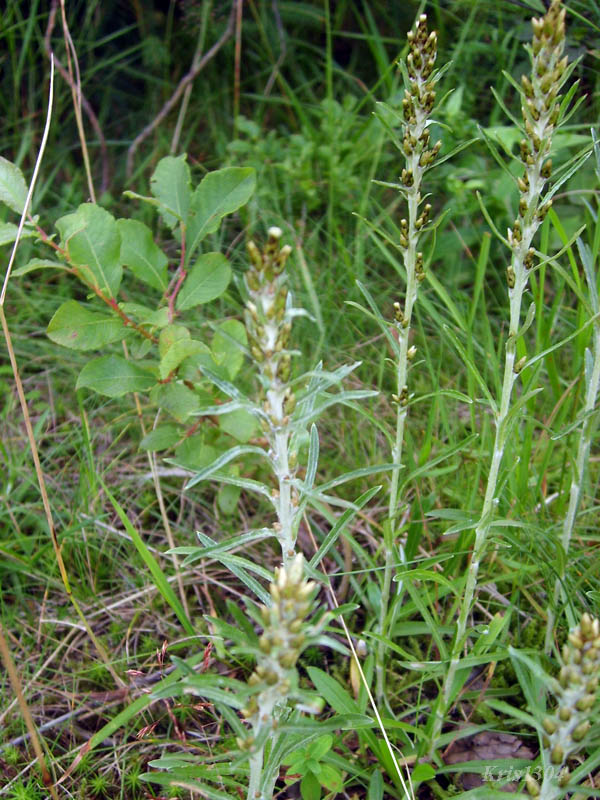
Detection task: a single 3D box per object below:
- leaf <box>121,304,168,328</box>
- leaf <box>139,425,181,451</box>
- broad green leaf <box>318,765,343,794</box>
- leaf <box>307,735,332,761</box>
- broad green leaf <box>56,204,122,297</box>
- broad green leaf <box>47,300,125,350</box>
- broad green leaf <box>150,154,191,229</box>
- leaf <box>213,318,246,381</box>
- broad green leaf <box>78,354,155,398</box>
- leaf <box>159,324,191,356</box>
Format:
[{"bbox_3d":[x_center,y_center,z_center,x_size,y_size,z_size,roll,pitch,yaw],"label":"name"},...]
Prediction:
[{"bbox_3d":[-0.091,-0.050,0.480,0.031,0.006,0.016,17,62,-19],"label":"leaf"},{"bbox_3d":[-0.084,0.023,0.487,0.029,0.005,0.017,-16,64,-31],"label":"leaf"},{"bbox_3d":[0.015,0.198,0.422,0.011,0.003,0.020,-29,35,-26],"label":"broad green leaf"},{"bbox_3d":[0.011,0.185,0.430,0.010,0.003,0.018,32,50,29],"label":"leaf"},{"bbox_3d":[-0.119,-0.085,0.461,0.030,0.051,0.010,-19,2,-13],"label":"broad green leaf"},{"bbox_3d":[-0.122,-0.043,0.463,0.044,0.026,0.009,-7,-14,-20],"label":"broad green leaf"},{"bbox_3d":[-0.076,-0.124,0.480,0.022,0.042,0.007,-3,0,-8],"label":"broad green leaf"},{"bbox_3d":[-0.041,-0.031,0.496,0.020,0.038,0.006,2,-12,-4],"label":"leaf"},{"bbox_3d":[-0.107,-0.014,0.471,0.045,0.008,0.026,-5,72,-23],"label":"broad green leaf"},{"bbox_3d":[-0.075,-0.034,0.479,0.020,0.023,0.005,4,-5,-6],"label":"leaf"}]

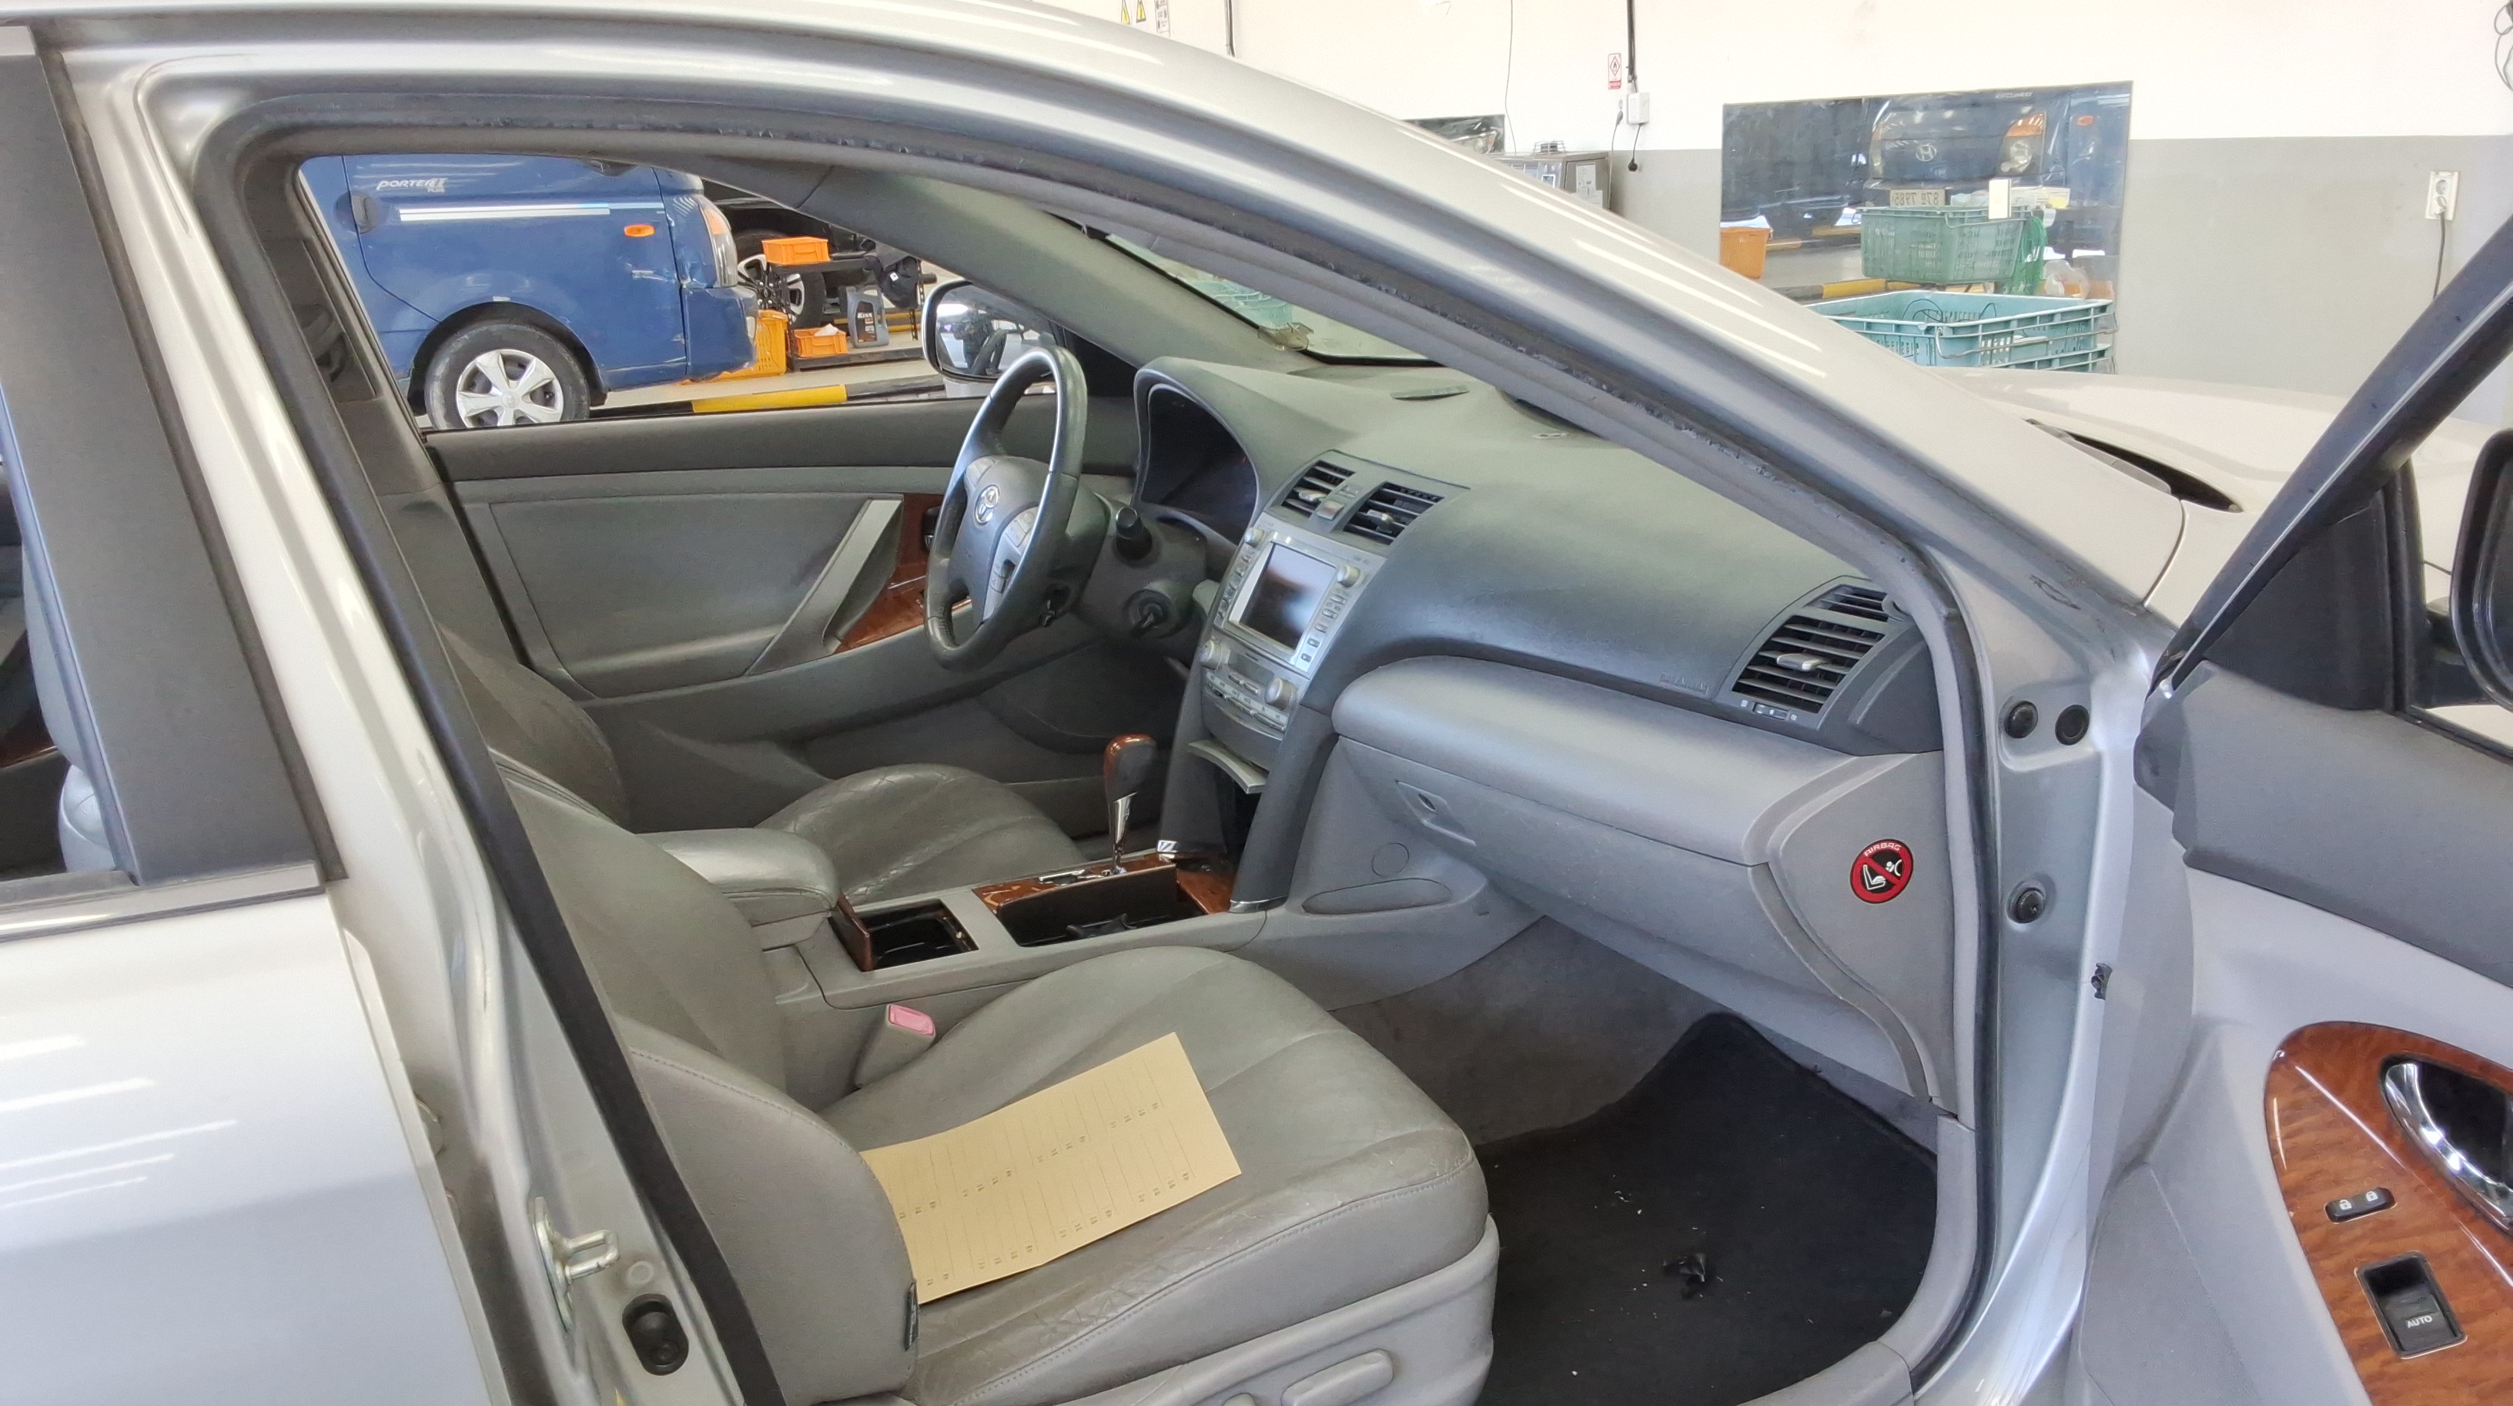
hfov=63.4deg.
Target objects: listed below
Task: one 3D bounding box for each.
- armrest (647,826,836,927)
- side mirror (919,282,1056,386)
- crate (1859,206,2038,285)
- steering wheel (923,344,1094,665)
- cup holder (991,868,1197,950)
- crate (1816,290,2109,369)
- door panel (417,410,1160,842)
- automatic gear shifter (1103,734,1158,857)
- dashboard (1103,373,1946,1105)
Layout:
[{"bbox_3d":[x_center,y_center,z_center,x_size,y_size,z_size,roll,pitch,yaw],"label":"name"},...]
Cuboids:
[{"bbox_3d":[-0.522,0.172,1.873,0.290,0.070,0.190,-10,18,-20],"label":"armrest"},{"bbox_3d":[-0.353,-0.512,2.809,0.230,0.160,0.130,-6,17,-6],"label":"side mirror"},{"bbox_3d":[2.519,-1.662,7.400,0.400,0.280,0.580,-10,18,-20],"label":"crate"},{"bbox_3d":[-0.269,-0.217,2.293,0.130,0.380,0.380,17,7,-26],"label":"steering wheel"},{"bbox_3d":[-0.165,0.226,2.015,0.190,0.075,0.130,-10,18,-20],"label":"cup holder"},{"bbox_3d":[1.681,-0.846,5.081,0.530,0.290,0.600,-13,19,-28],"label":"crate"},{"bbox_3d":[-0.510,-0.089,2.700,1.020,0.630,0.140,-10,18,-20],"label":"door panel"},{"bbox_3d":[-0.138,0.097,2.169,0.050,0.130,0.045,-10,18,-20],"label":"automatic gear shifter"},{"bbox_3d":[0.252,-0.076,2.130,0.600,0.550,1.450,-10,18,-20],"label":"dashboard"}]

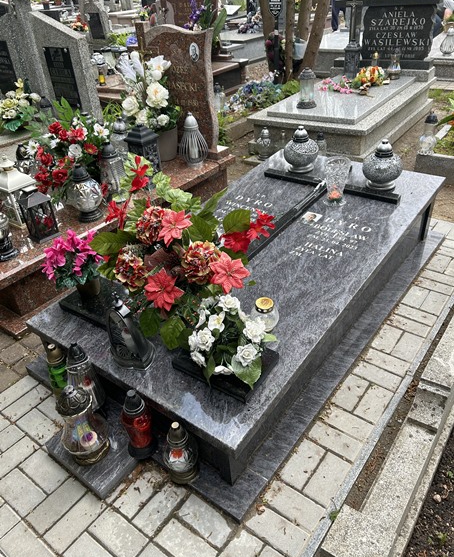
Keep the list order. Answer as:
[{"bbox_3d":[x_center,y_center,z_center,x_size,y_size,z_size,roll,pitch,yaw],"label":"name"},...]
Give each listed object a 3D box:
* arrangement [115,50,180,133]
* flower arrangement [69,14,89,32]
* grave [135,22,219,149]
[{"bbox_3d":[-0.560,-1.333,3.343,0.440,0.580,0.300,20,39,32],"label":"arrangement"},{"bbox_3d":[-3.267,-5.611,10.000,0.420,0.340,0.380,20,39,32],"label":"flower arrangement"},{"bbox_3d":[-0.366,-1.471,3.466,0.680,0.840,0.120,20,39,32],"label":"grave"}]

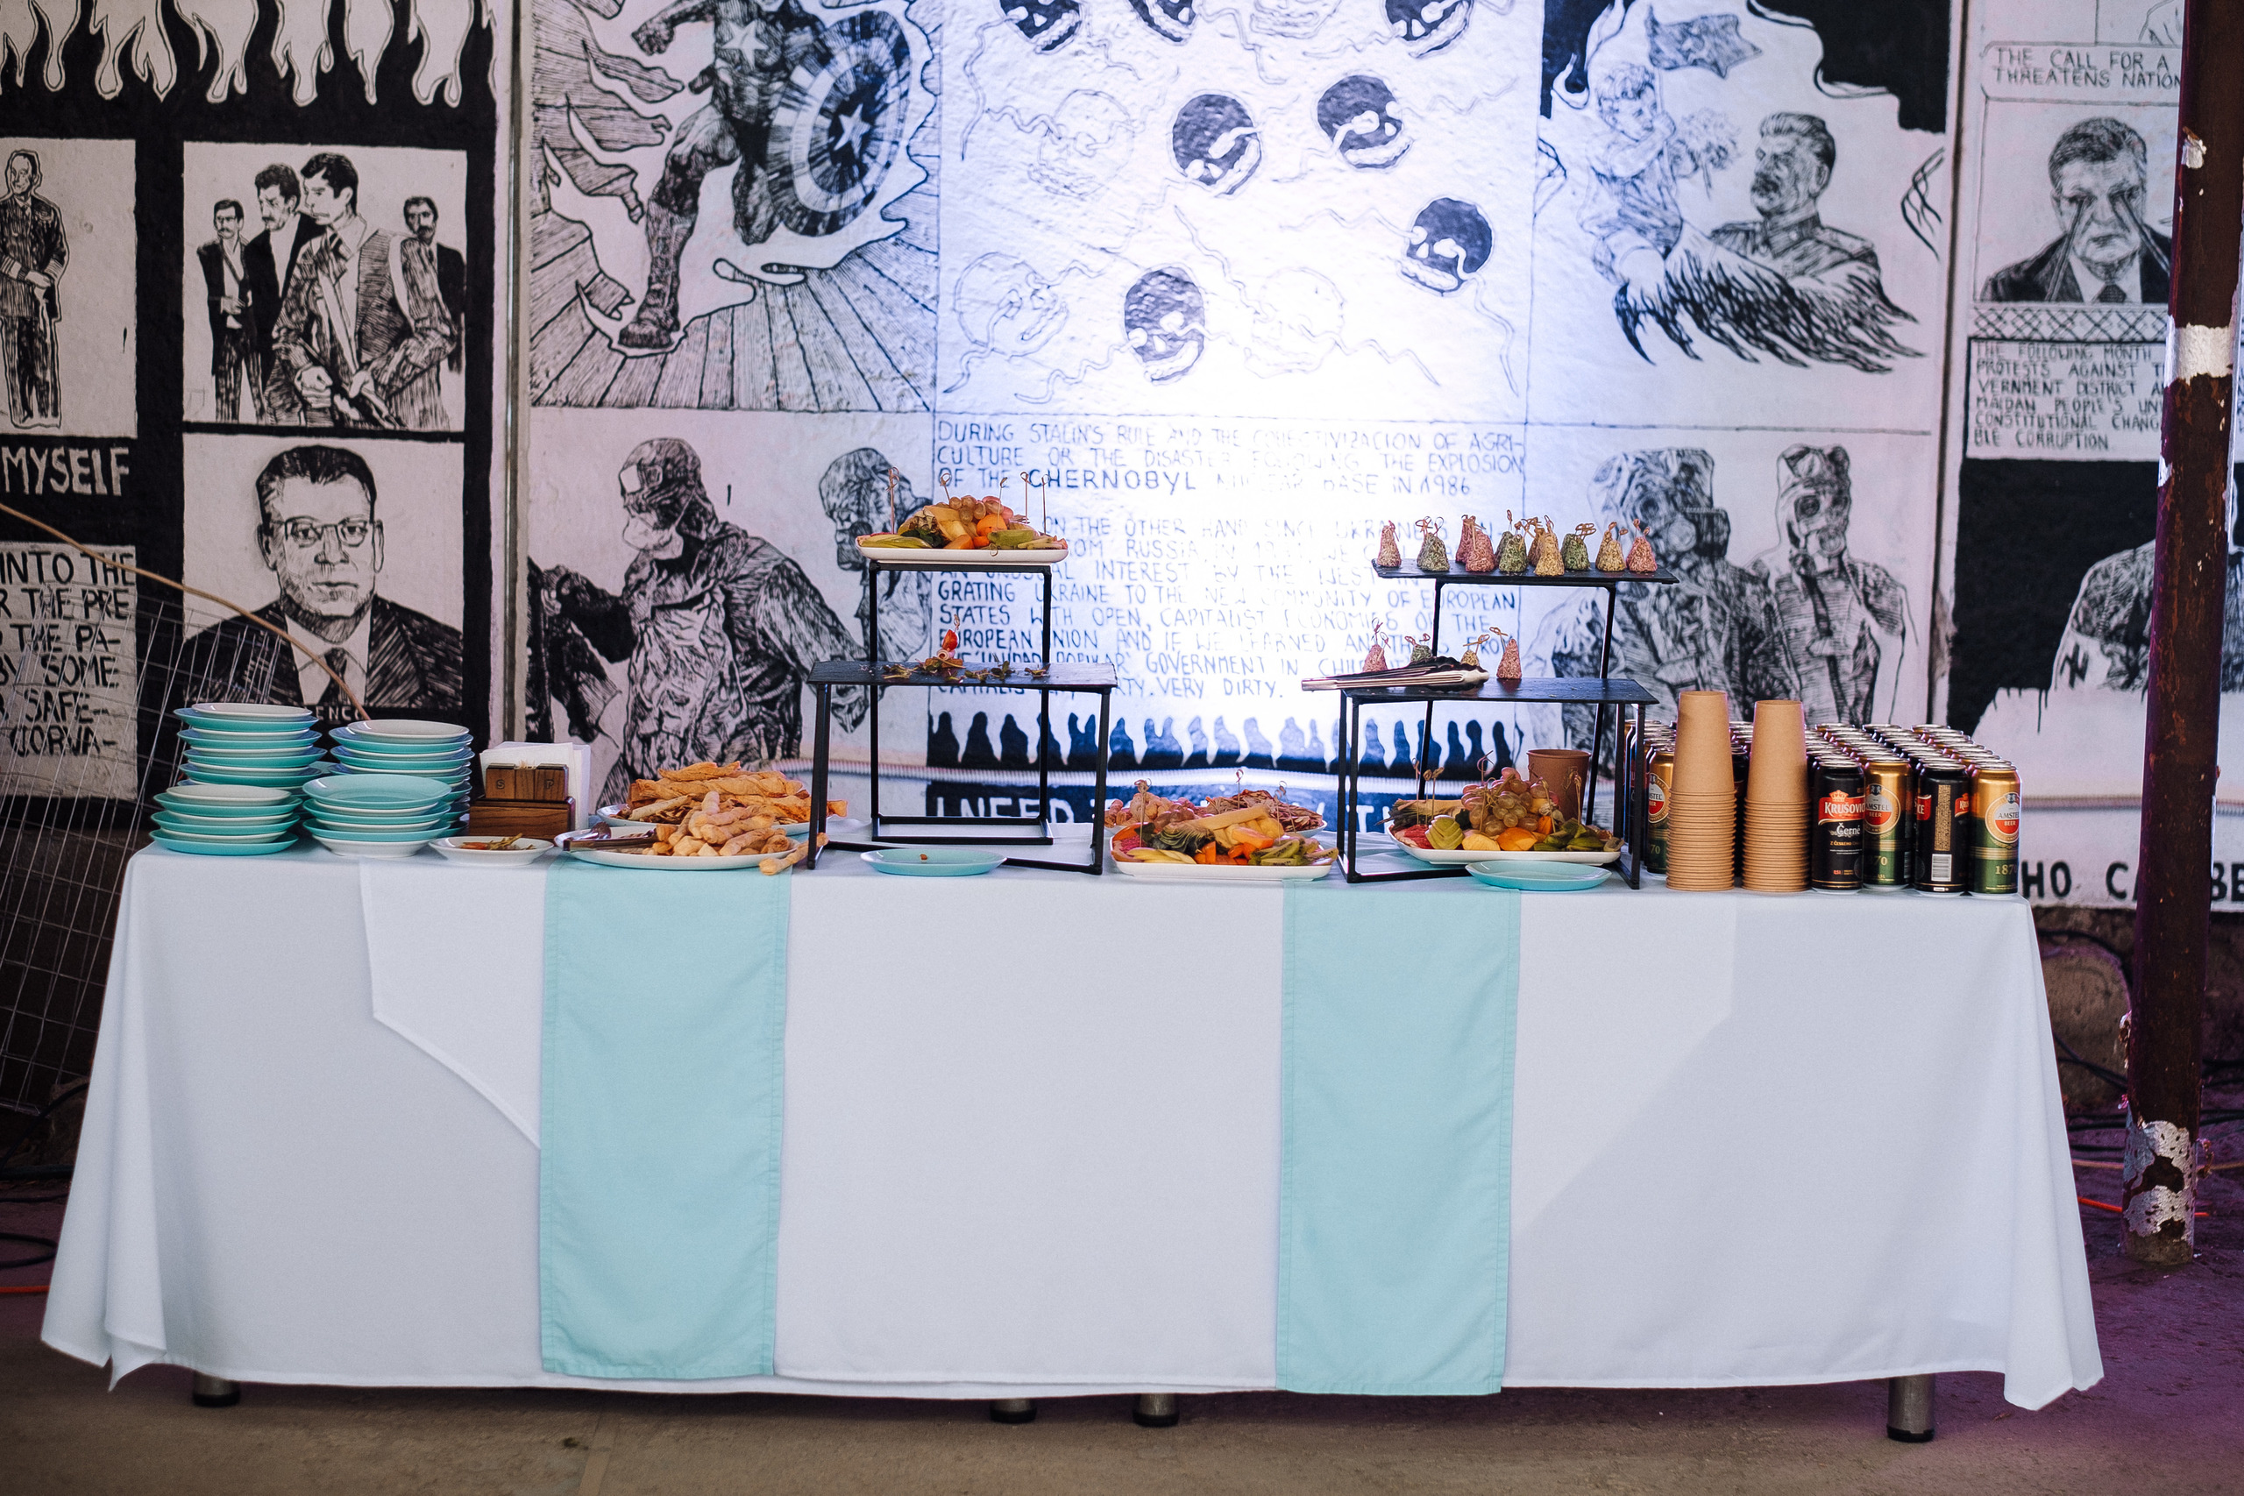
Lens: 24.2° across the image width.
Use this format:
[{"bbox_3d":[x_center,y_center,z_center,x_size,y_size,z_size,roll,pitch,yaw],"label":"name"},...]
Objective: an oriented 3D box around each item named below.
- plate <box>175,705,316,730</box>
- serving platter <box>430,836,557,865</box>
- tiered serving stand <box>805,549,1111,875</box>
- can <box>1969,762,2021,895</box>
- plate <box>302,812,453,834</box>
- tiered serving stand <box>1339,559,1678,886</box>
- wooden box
[{"bbox_3d":[-1.158,-0.032,6.926,0.190,0.022,0.190,1,6,0],"label":"plate"},{"bbox_3d":[-0.811,0.135,6.747,0.163,0.025,0.163,1,6,0],"label":"serving platter"},{"bbox_3d":[-0.208,-0.053,6.987,0.403,0.380,0.580,1,6,0],"label":"tiered serving stand"},{"bbox_3d":[1.119,0.105,6.708,0.066,0.168,0.066,1,6,0],"label":"can"},{"bbox_3d":[-0.962,0.110,6.763,0.190,0.022,0.190,1,6,0],"label":"plate"},{"bbox_3d":[0.517,-0.040,6.987,0.457,0.385,0.580,1,6,0],"label":"tiered serving stand"},{"bbox_3d":[-0.793,0.093,6.935,0.135,0.055,0.090,1,6,0],"label":"wooden box"}]

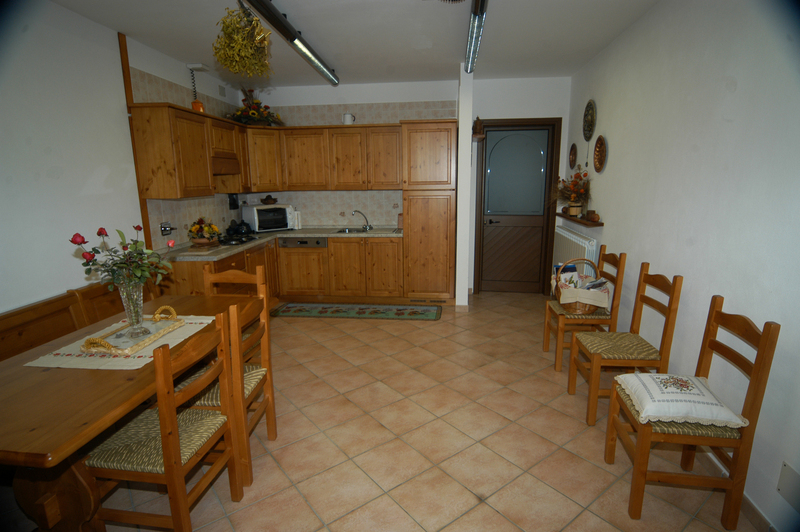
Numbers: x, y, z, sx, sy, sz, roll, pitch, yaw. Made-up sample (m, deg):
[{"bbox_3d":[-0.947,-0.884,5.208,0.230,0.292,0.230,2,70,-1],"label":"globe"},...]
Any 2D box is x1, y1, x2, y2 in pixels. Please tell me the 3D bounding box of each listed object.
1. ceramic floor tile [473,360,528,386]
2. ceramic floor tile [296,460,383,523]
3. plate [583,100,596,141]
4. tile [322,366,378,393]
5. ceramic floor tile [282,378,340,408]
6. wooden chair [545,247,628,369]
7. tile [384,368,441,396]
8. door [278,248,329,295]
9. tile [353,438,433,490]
[{"bbox_3d":[0.764,0.801,2.996,0.303,0.010,0.303,-9,14,-37],"label":"ceramic floor tile"},{"bbox_3d":[-0.273,1.025,1.830,0.300,0.010,0.300,-9,13,-37],"label":"ceramic floor tile"},{"bbox_3d":[1.824,-1.404,3.854,0.030,0.380,0.370,1,11,9],"label":"plate"},{"bbox_3d":[-0.363,0.827,2.897,0.300,0.010,0.300,-9,13,-37],"label":"tile"},{"bbox_3d":[-0.643,0.917,2.888,0.326,0.010,0.326,-9,13,-37],"label":"ceramic floor tile"},{"bbox_3d":[1.457,0.330,3.209,0.453,0.930,0.428,1,11,7],"label":"wooden chair"},{"bbox_3d":[0.074,0.885,3.027,0.326,0.010,0.326,-9,13,-37],"label":"tile"},{"bbox_3d":[-1.175,0.067,4.859,0.611,0.580,0.022,1,11,7],"label":"door"},{"bbox_3d":[-0.033,0.991,2.004,0.300,0.010,0.300,-9,13,-37],"label":"tile"}]

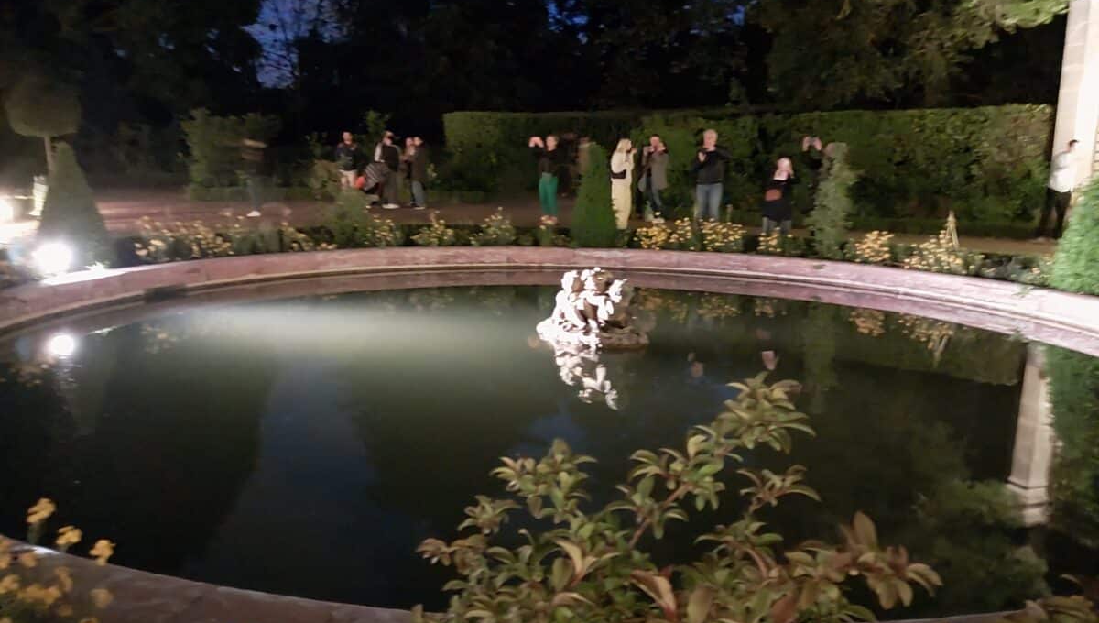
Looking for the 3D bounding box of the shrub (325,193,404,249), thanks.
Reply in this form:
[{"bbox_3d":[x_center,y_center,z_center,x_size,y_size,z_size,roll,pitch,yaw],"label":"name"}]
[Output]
[{"bbox_3d":[-2.689,-1.355,11.951,1.050,0.770,0.800,-1,10,-13],"label":"shrub"}]

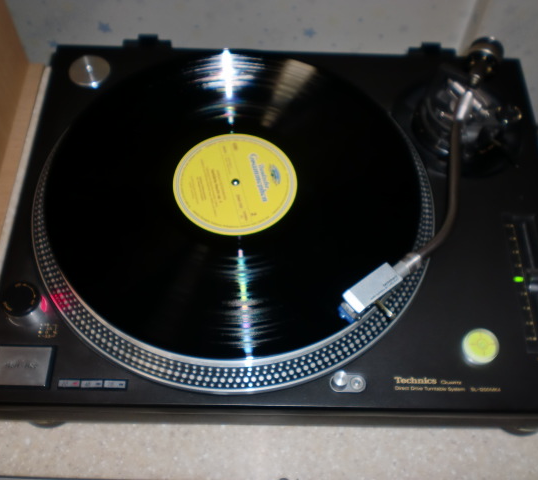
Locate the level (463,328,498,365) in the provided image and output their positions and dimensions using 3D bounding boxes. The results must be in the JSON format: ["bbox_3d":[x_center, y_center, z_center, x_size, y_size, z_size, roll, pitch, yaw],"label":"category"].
[{"bbox_3d":[0.157,0.081,0.482,0.028,0.009,0.028,1,60,-2],"label":"level"}]

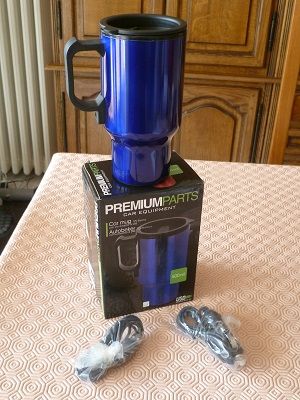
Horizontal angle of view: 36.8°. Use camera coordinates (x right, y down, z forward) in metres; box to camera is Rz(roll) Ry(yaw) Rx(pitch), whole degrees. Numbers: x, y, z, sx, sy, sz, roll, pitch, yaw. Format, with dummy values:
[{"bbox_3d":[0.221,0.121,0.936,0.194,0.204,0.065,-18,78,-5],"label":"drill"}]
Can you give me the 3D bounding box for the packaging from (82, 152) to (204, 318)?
[{"bbox_3d":[-0.011,0.046,0.578,0.122,0.183,0.084,-10,34,-16],"label":"packaging"}]

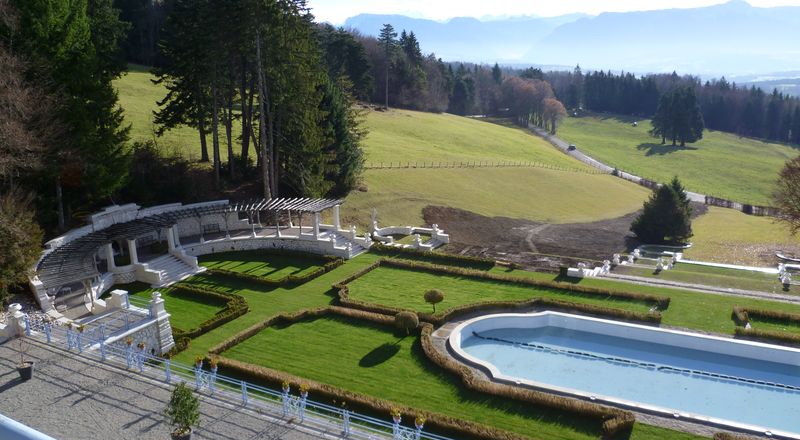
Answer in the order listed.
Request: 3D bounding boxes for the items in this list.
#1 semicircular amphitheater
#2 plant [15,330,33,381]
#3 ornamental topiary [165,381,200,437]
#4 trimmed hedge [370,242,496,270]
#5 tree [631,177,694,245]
[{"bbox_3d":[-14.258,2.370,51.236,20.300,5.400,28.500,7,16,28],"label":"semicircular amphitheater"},{"bbox_3d":[-14.804,5.229,25.302,0.750,2.000,0.750,-1,14,0],"label":"plant"},{"bbox_3d":[-6.982,5.943,20.359,1.120,1.750,1.100,-1,14,0],"label":"ornamental topiary"},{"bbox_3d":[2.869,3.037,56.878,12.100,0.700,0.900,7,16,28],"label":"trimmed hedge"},{"bbox_3d":[23.801,-1.226,58.073,5.400,6.000,5.200,-1,14,0],"label":"tree"}]

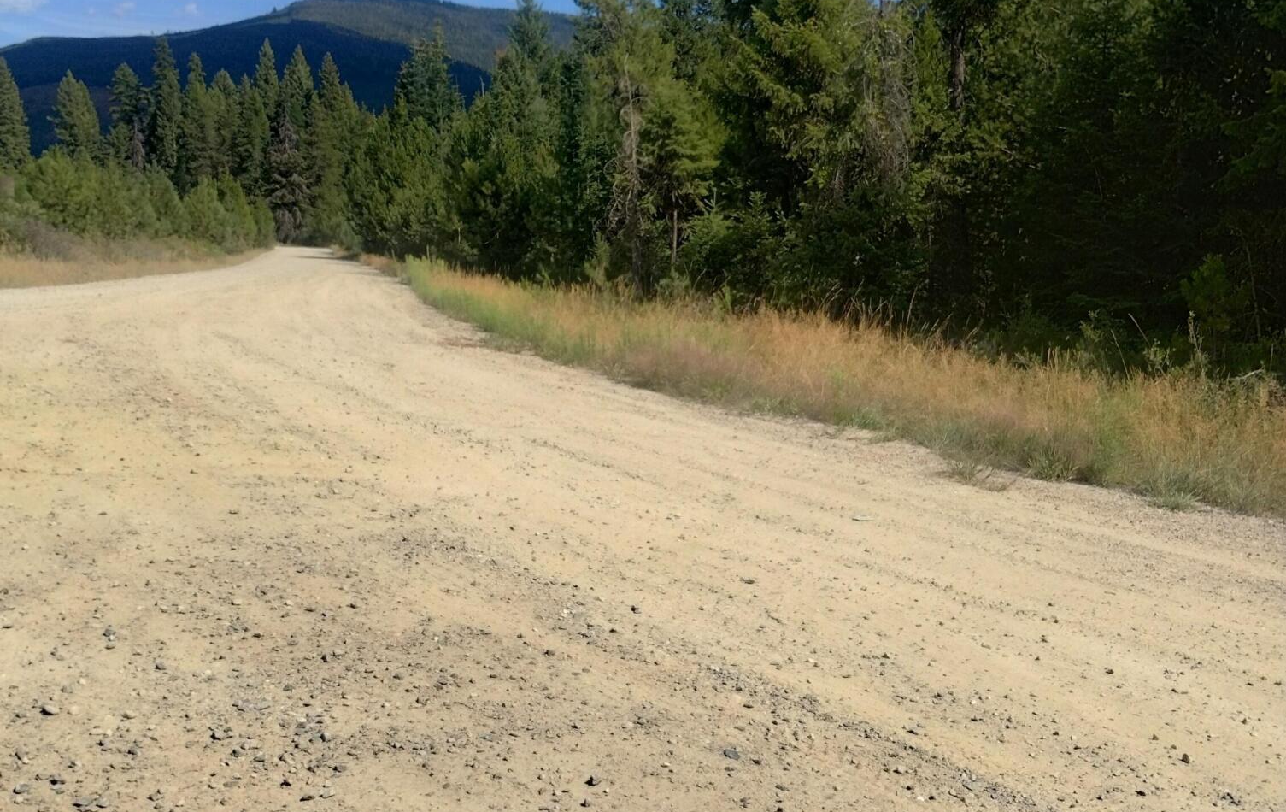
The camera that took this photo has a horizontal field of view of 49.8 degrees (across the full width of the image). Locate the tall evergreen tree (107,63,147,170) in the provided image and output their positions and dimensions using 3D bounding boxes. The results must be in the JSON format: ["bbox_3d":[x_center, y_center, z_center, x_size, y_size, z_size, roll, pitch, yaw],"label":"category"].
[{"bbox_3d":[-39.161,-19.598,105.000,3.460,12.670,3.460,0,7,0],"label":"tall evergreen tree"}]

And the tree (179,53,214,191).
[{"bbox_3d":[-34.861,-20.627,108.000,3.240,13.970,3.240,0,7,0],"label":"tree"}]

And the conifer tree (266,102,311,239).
[{"bbox_3d":[-26.952,-17.573,105.000,3.340,10.620,3.340,0,7,0],"label":"conifer tree"}]

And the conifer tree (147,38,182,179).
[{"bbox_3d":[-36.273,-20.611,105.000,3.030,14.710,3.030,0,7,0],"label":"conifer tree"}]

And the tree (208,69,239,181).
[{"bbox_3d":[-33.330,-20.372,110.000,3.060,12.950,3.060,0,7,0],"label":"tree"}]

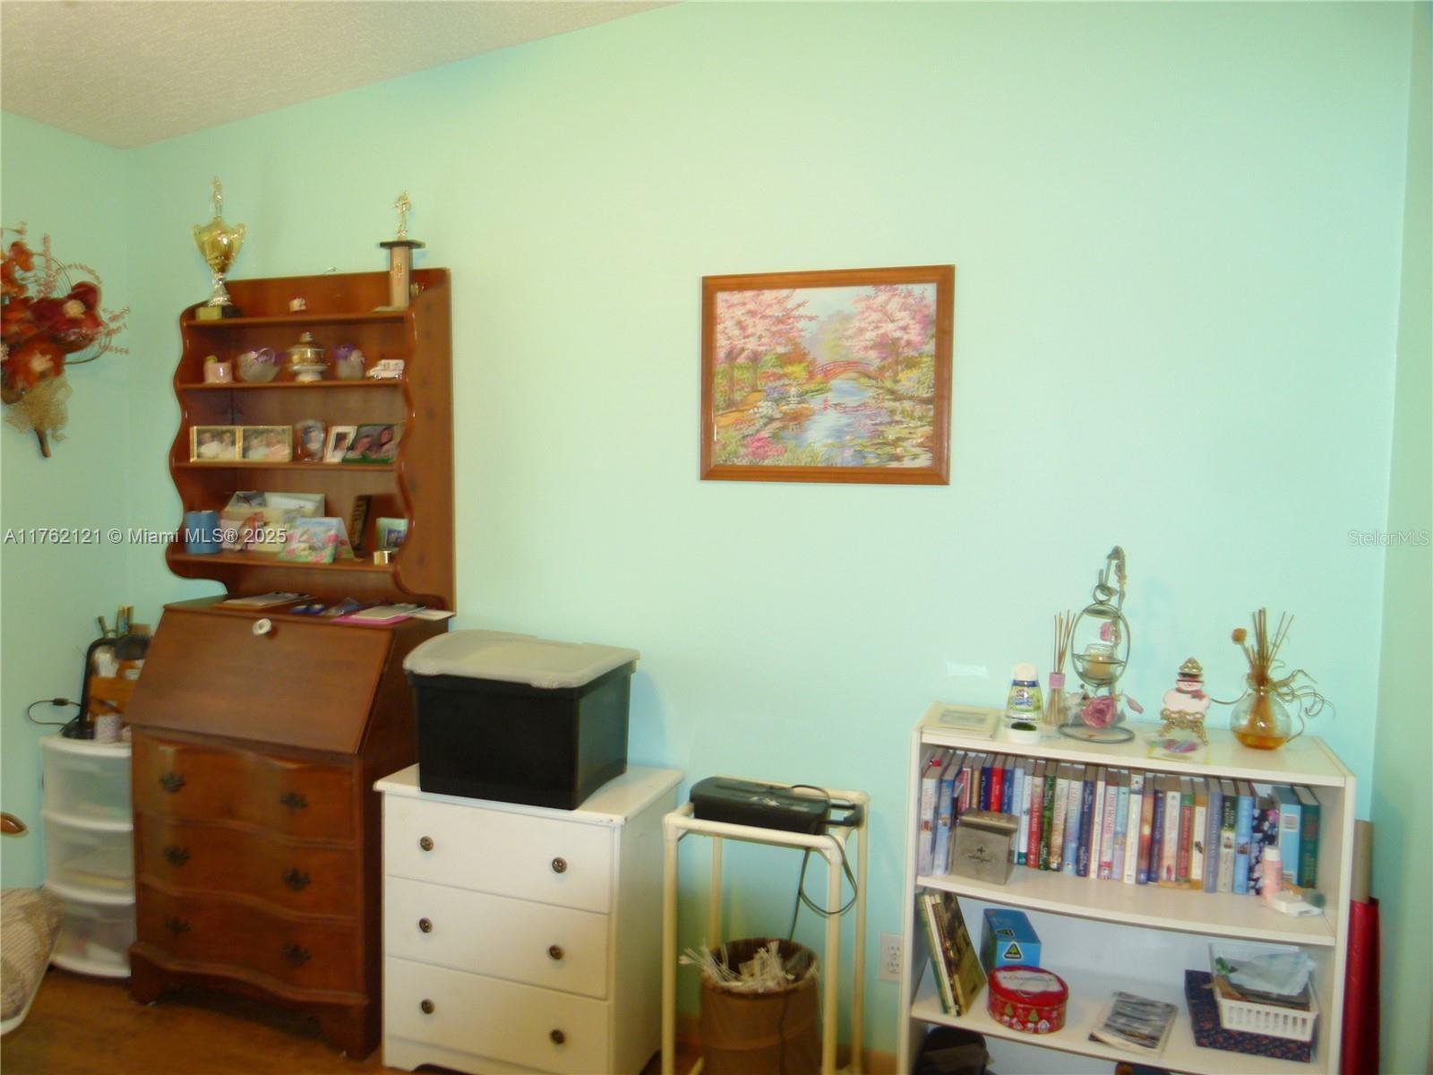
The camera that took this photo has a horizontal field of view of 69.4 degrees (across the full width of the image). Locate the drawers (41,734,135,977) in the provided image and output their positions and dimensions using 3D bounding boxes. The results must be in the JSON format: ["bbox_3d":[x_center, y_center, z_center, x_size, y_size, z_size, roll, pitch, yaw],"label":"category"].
[{"bbox_3d":[-1.663,0.865,2.963,0.345,0.628,0.375,2,4,20],"label":"drawers"}]

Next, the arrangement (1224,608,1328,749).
[{"bbox_3d":[1.099,0.276,2.021,0.190,0.270,0.140,2,4,20],"label":"arrangement"}]

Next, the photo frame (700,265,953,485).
[{"bbox_3d":[0.245,-0.370,2.397,0.595,0.486,0.025,2,4,20],"label":"photo frame"}]

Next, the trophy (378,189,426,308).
[{"bbox_3d":[-0.786,-0.713,2.596,0.090,0.295,0.088,1,4,4],"label":"trophy"}]

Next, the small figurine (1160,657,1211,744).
[{"bbox_3d":[0.940,0.320,2.075,0.096,0.166,0.068,3,4,30],"label":"small figurine"}]

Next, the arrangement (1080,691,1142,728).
[{"bbox_3d":[0.808,0.356,2.120,0.125,0.076,0.090,2,4,20],"label":"arrangement"}]

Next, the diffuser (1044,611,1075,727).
[{"bbox_3d":[0.728,0.274,2.180,0.060,0.240,0.058,2,4,20],"label":"diffuser"}]

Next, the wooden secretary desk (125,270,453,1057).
[{"bbox_3d":[-1.097,0.249,2.686,0.752,1.912,0.430,2,4,20],"label":"wooden secretary desk"}]

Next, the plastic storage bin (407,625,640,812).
[{"bbox_3d":[-0.424,0.407,2.356,0.435,0.310,0.335,2,4,20],"label":"plastic storage bin"}]

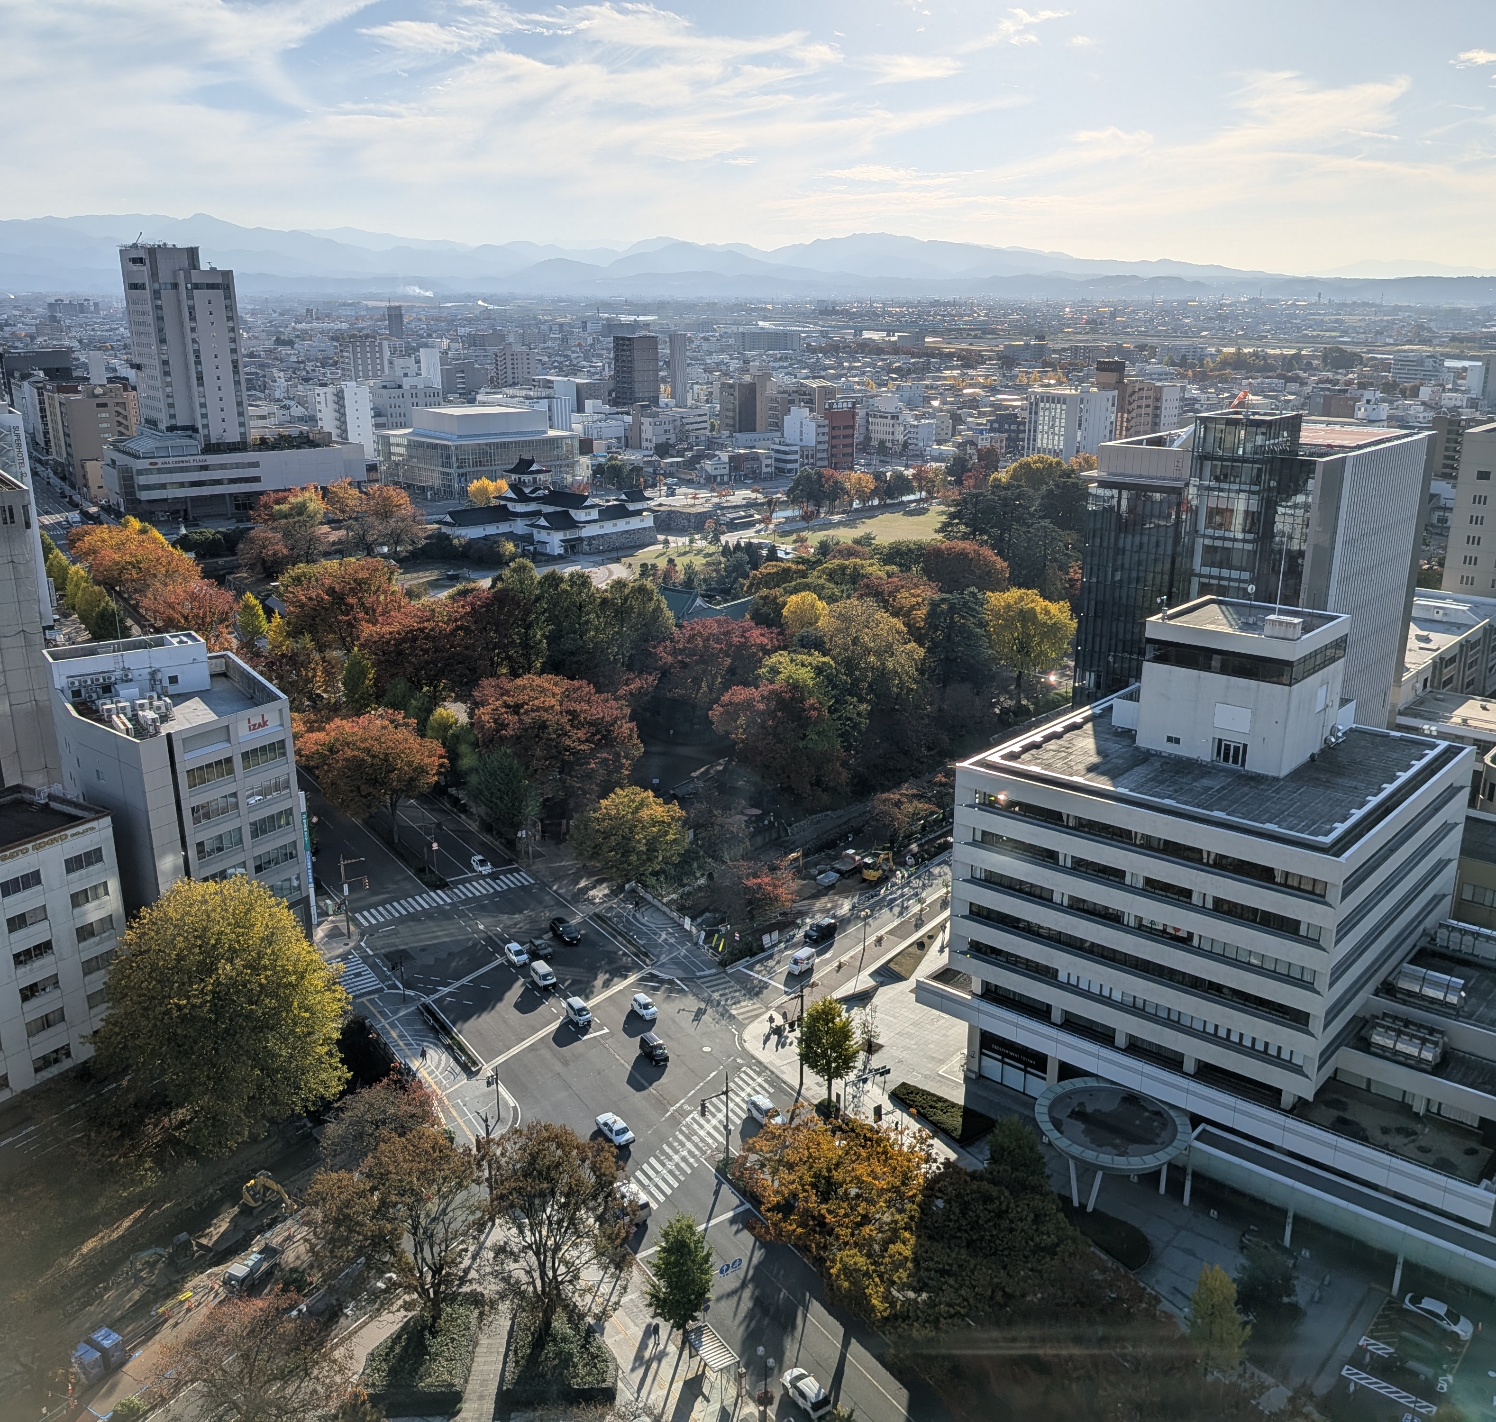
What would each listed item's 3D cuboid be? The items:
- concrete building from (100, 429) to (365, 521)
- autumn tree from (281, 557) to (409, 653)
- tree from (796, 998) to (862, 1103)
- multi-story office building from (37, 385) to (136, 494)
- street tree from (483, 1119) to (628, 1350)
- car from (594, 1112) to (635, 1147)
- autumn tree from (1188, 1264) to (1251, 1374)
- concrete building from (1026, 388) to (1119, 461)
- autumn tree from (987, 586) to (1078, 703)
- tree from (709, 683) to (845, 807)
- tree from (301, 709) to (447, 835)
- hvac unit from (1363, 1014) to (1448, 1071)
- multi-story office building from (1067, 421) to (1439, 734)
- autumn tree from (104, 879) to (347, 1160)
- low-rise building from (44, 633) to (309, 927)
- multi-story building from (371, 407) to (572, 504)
[{"bbox_3d":[-181.916,-86.374,472.154,80.000,23.400,45.000,-10,20,-29],"label":"concrete building"},{"bbox_3d":[-80.185,-18.485,258.947,23.000,20.000,20.000,-6,18,-17],"label":"autumn tree"},{"bbox_3d":[7.304,31.127,119.390,5.900,10.800,5.800,0,18,0],"label":"tree"},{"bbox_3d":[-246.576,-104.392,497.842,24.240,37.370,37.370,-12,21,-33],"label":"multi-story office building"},{"bbox_3d":[-13.292,36.947,90.749,10.302,16.160,10.302,0,17,0],"label":"street tree"},{"bbox_3d":[-11.713,36.827,115.771,1.717,1.495,4.444,-11,20,-32],"label":"car"},{"bbox_3d":[31.181,40.822,88.066,3.600,9.100,3.600,7,19,22],"label":"autumn tree"},{"bbox_3d":[139.313,-120.344,561.015,23.000,32.000,33.000,15,23,40],"label":"concrete building"},{"bbox_3d":[50.281,-11.189,236.403,16.000,21.000,15.500,0,18,0],"label":"autumn tree"},{"bbox_3d":[4.009,5.313,185.485,18.200,18.300,17.500,0,18,0],"label":"tree"},{"bbox_3d":[-49.984,9.298,177.799,19.300,17.500,18.800,0,18,0],"label":"tree"},{"bbox_3d":[52.900,26.497,105.366,4.700,2.150,2.500,14,22,38],"label":"hvac unit"},{"bbox_3d":[64.001,-11.009,172.706,29.000,57.000,40.000,14,22,38],"label":"multi-story office building"},{"bbox_3d":[-43.883,26.559,111.834,19.190,23.028,19.190,0,17,0],"label":"autumn tree"},{"bbox_3d":[-63.179,10.508,147.637,20.000,31.500,29.500,-14,22,-38],"label":"low-rise building"},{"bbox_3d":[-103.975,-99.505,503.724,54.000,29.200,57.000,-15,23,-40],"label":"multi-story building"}]

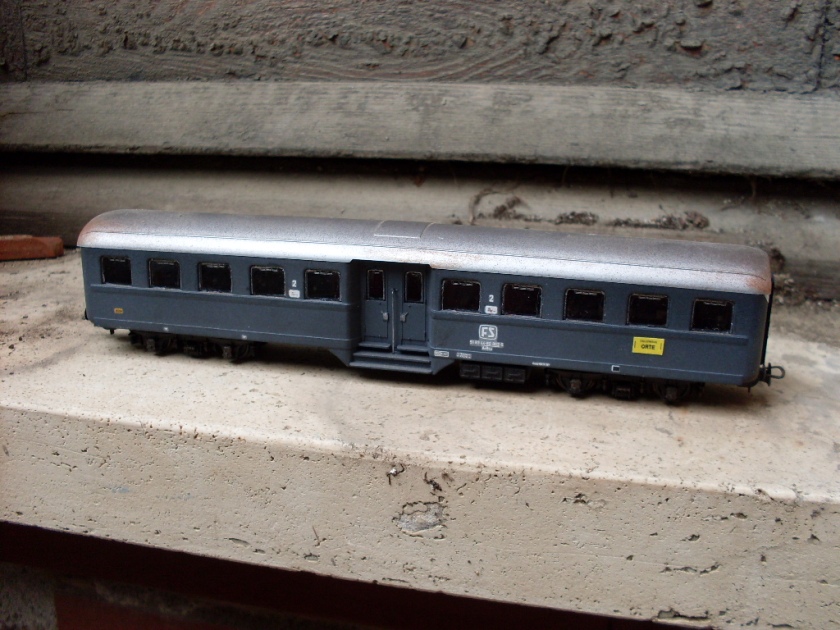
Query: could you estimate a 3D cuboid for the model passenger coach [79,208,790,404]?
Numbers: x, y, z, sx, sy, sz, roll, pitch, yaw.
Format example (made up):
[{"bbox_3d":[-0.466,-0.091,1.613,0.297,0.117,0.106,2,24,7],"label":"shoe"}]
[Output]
[{"bbox_3d":[-0.005,-0.005,0.286,0.225,0.046,0.034,5,15,13],"label":"model passenger coach"}]

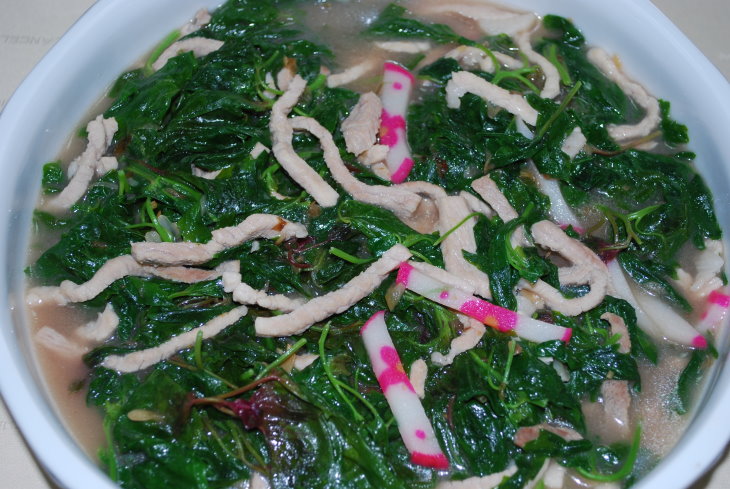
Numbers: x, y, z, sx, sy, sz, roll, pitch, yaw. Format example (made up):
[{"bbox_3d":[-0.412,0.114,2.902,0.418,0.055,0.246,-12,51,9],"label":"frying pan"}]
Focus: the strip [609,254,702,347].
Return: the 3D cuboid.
[{"bbox_3d":[0.099,0.023,0.370,0.012,0.009,0.046,-36,65,-21],"label":"strip"}]

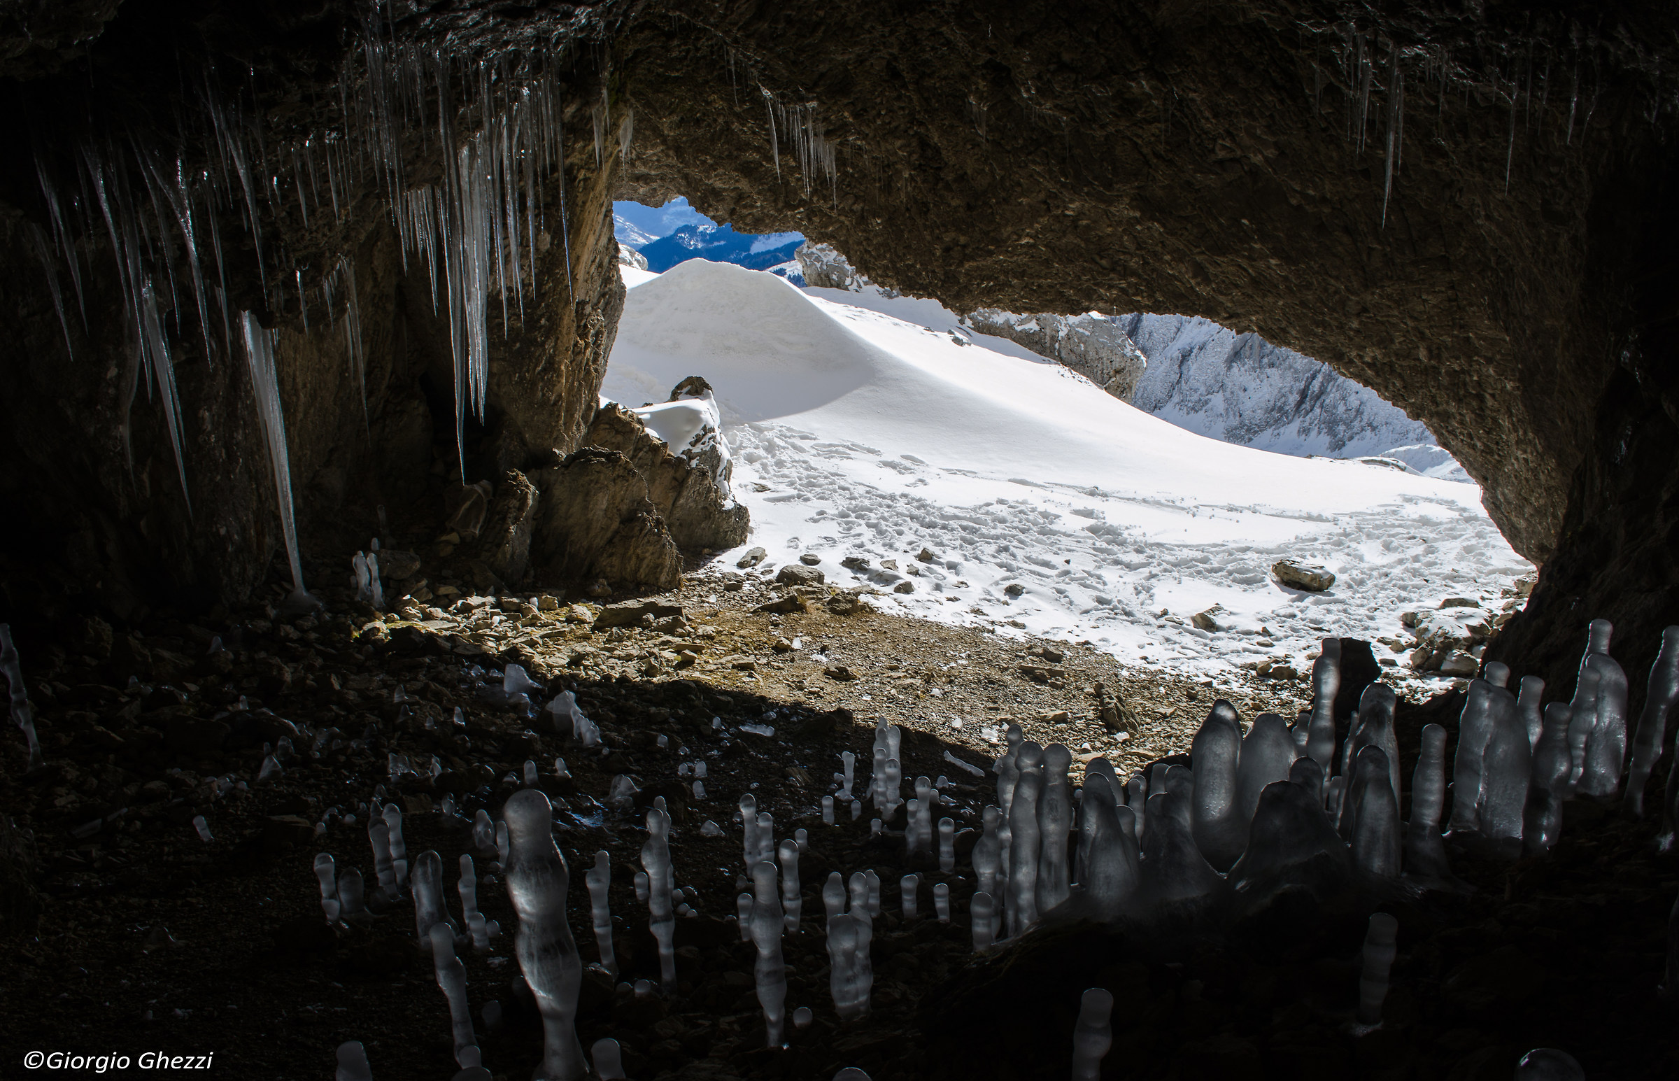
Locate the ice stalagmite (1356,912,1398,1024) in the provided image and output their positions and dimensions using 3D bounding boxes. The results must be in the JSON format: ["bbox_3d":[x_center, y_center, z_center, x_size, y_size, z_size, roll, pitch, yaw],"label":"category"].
[{"bbox_3d":[1.360,1.070,3.161,0.093,0.282,0.080,8,18,25],"label":"ice stalagmite"}]

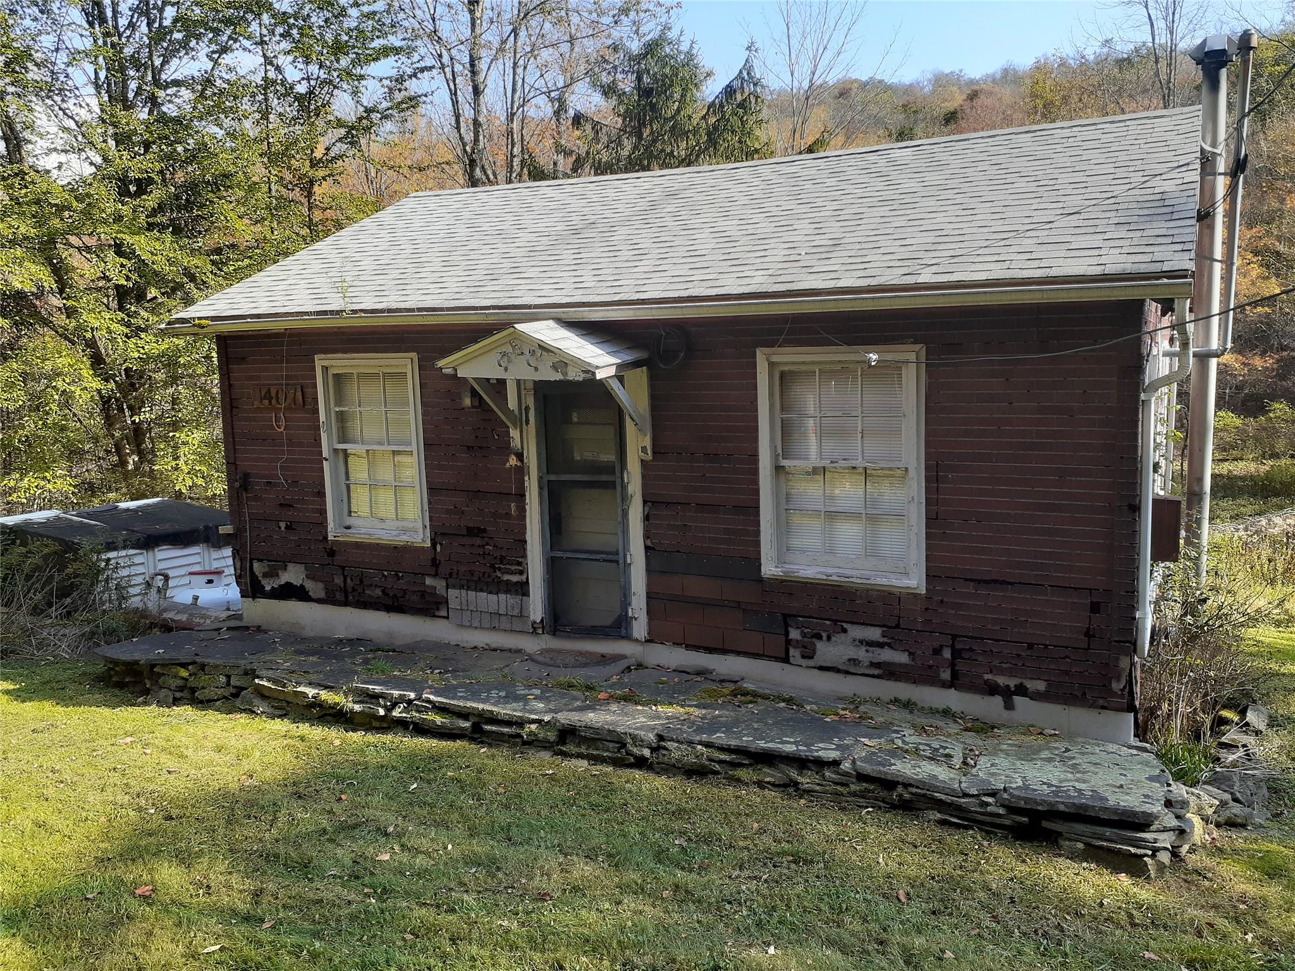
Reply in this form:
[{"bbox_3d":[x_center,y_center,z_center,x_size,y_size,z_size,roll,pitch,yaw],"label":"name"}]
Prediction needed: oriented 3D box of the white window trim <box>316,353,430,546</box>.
[{"bbox_3d":[-2.253,-0.300,8.403,1.090,1.575,0.130,3,10,26],"label":"white window trim"}]

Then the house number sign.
[{"bbox_3d":[-3.184,-0.769,8.745,0.580,0.192,0.030,3,10,26],"label":"house number sign"}]

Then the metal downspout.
[{"bbox_3d":[2.891,0.017,5.684,0.210,2.090,0.430,3,10,26],"label":"metal downspout"}]

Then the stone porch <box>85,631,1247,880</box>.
[{"bbox_3d":[-0.676,1.640,7.238,8.220,0.360,1.190,3,10,26],"label":"stone porch"}]

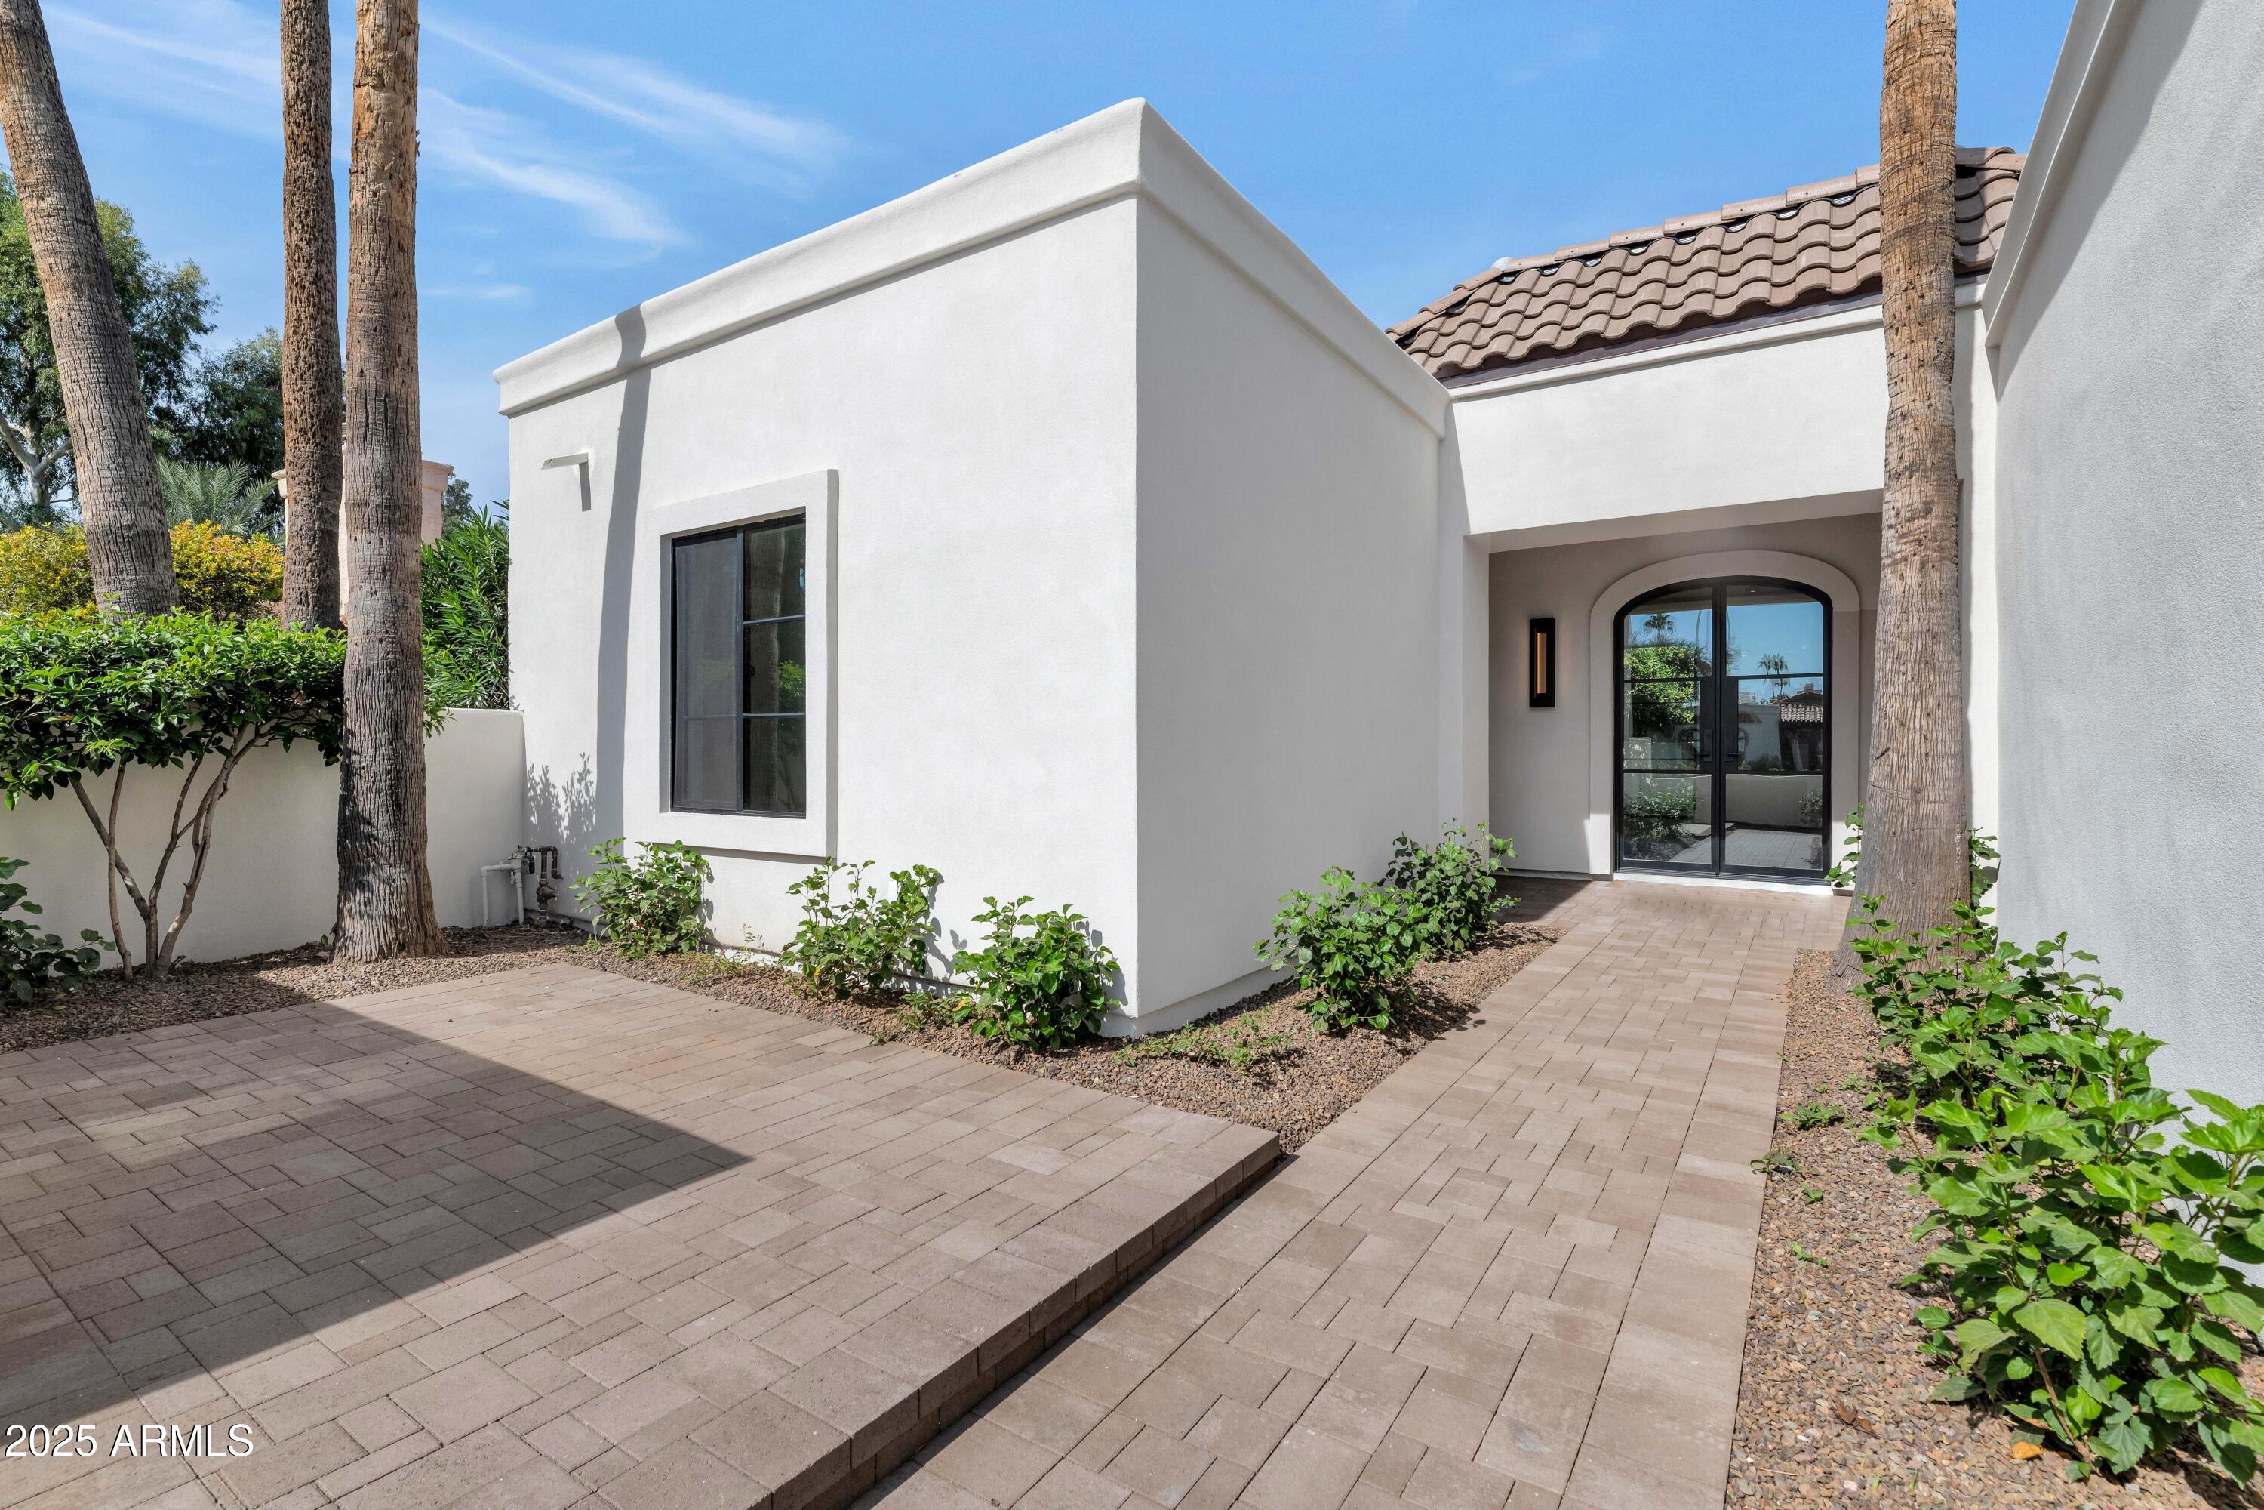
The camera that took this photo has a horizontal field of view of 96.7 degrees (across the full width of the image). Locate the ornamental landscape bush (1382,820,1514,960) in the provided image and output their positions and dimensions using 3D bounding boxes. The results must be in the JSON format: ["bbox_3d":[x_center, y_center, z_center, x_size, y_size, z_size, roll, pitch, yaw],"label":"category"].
[{"bbox_3d":[1.885,0.765,6.000,0.720,0.740,0.740,1,1,34],"label":"ornamental landscape bush"}]

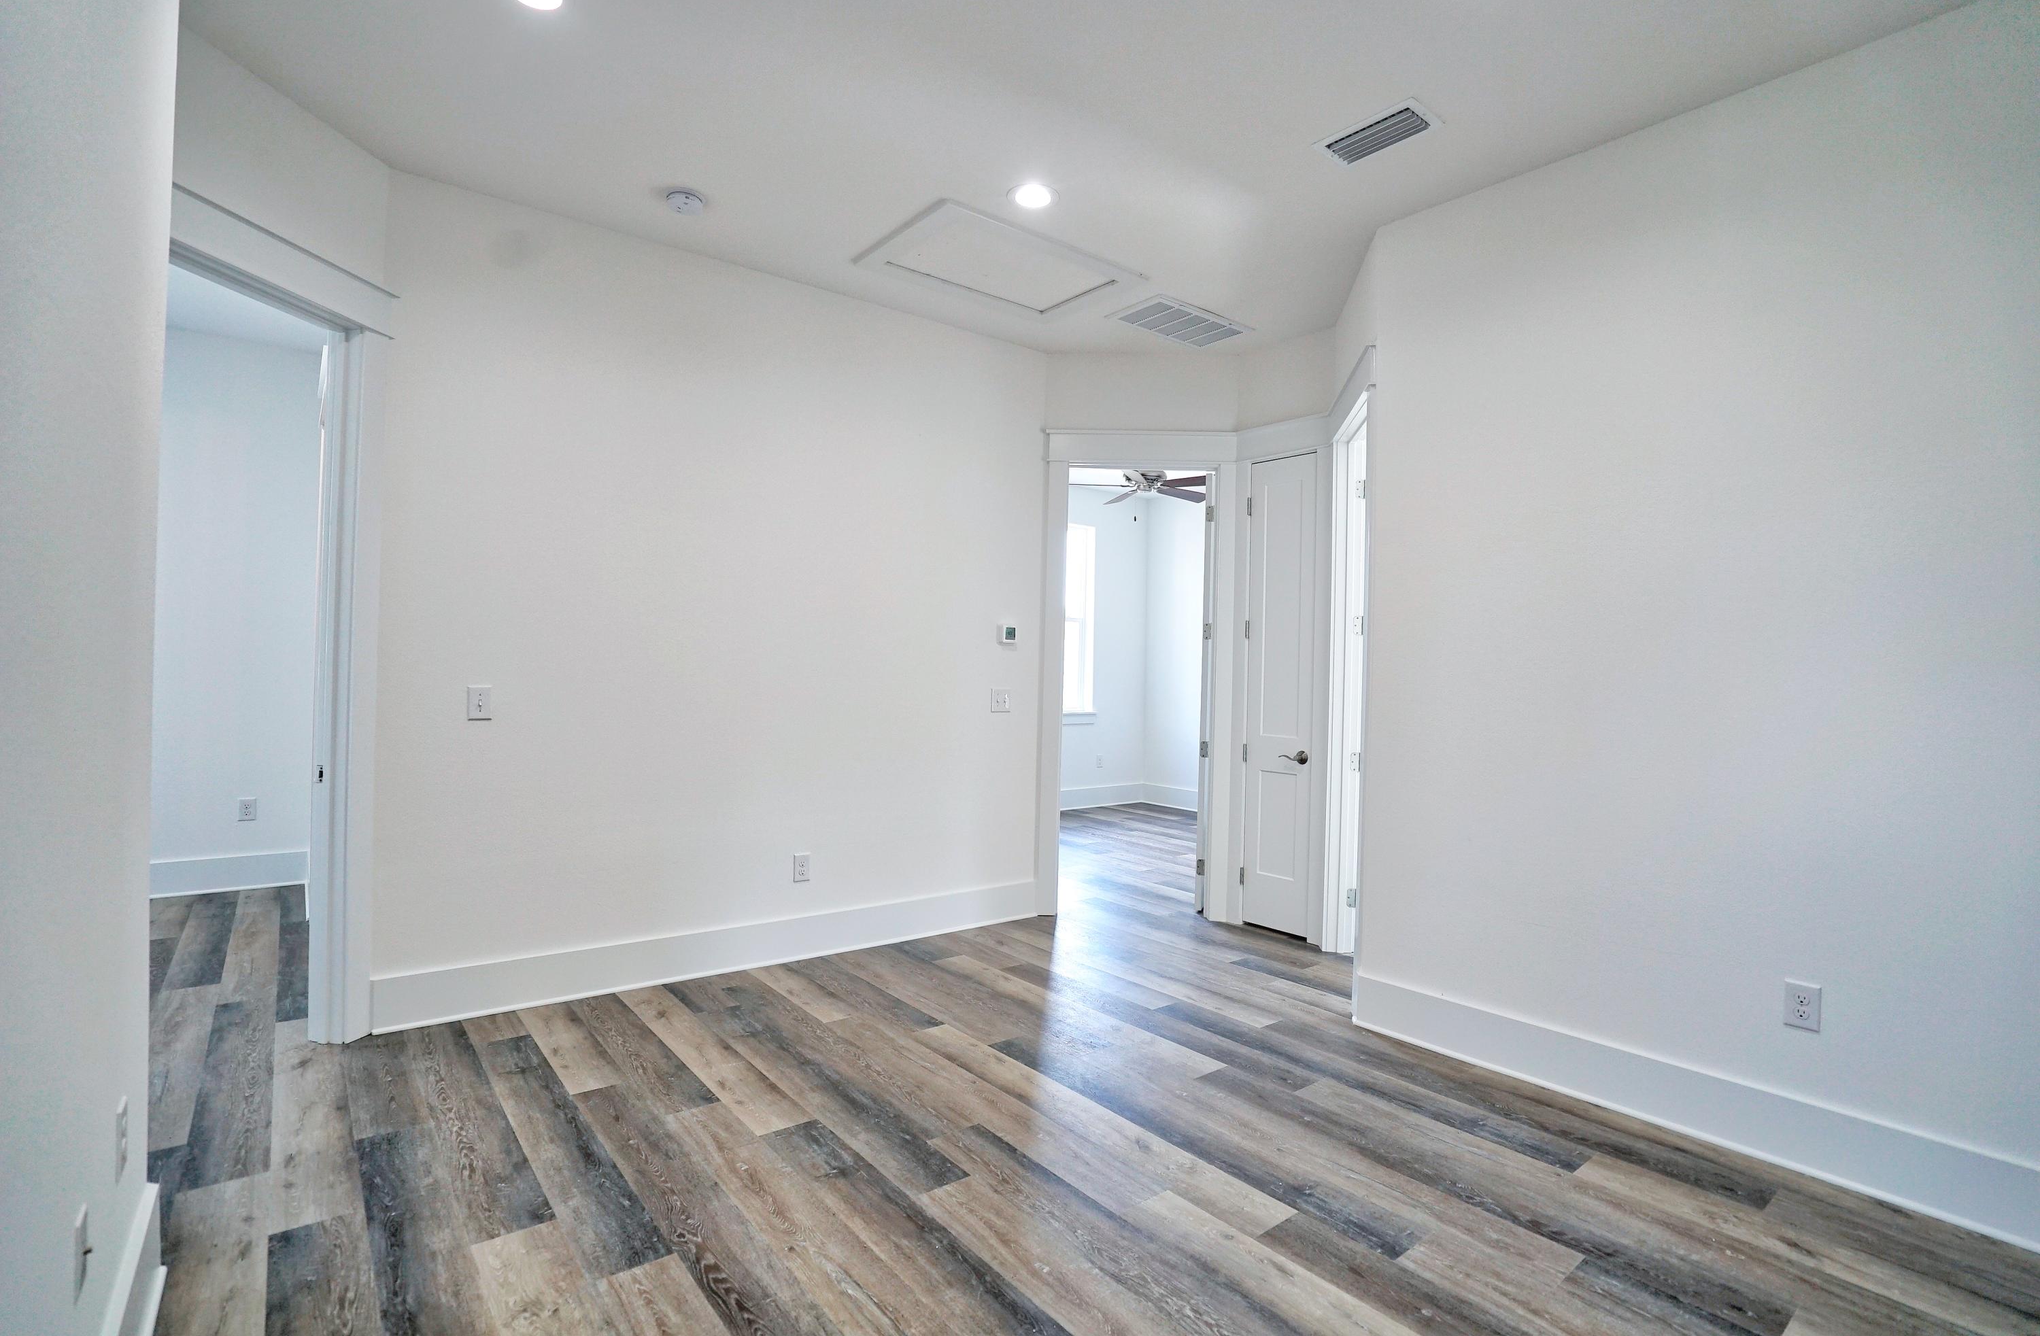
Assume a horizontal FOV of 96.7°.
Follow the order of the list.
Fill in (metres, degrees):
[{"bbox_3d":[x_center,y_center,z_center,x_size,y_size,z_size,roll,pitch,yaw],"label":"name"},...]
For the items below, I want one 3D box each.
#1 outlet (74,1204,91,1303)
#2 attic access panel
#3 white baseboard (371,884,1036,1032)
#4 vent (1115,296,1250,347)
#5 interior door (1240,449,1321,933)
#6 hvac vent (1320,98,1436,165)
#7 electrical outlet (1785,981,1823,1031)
[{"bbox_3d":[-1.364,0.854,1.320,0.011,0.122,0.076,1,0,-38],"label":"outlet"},{"bbox_3d":[-0.077,-1.706,3.916,1.060,0.028,0.695,1,0,-38],"label":"attic access panel"},{"bbox_3d":[-1.090,1.220,4.038,2.910,0.186,0.027,1,0,-36],"label":"white baseboard"},{"bbox_3d":[0.803,-1.685,4.486,0.670,0.025,0.355,1,0,-38],"label":"vent"},{"bbox_3d":[1.340,0.126,4.654,0.040,2.430,0.398,1,0,-40],"label":"interior door"},{"bbox_3d":[1.137,-1.683,2.885,0.197,0.025,0.330,1,0,-39],"label":"hvac vent"},{"bbox_3d":[2.164,0.933,2.507,0.010,0.126,0.076,1,0,-40],"label":"electrical outlet"}]

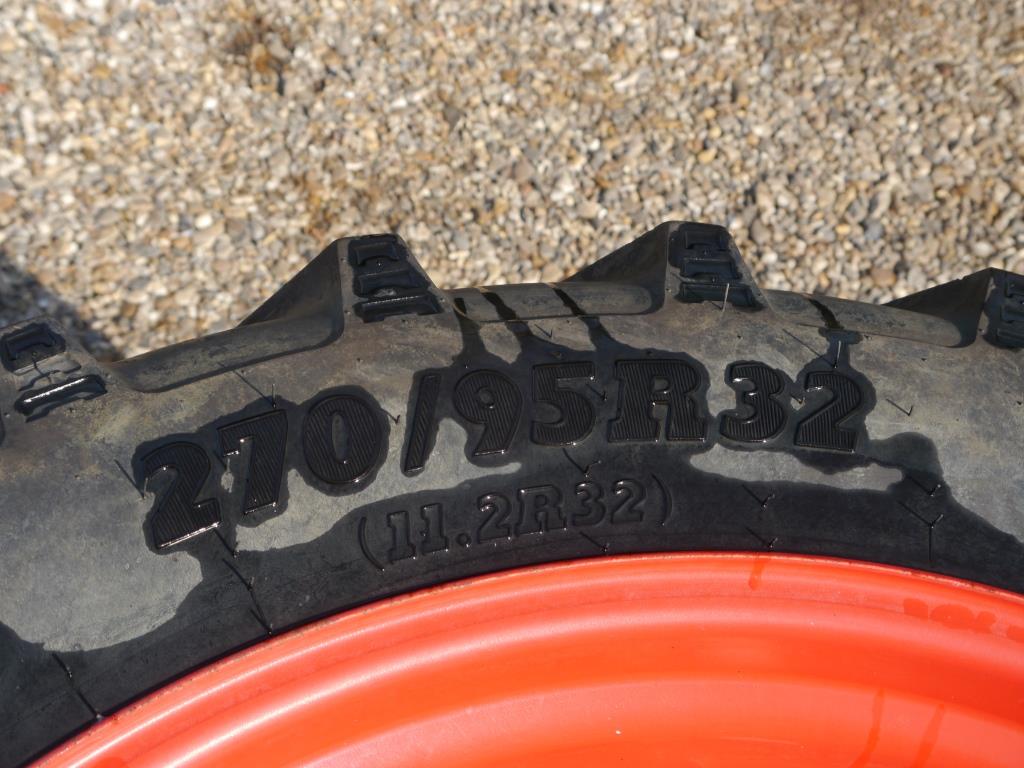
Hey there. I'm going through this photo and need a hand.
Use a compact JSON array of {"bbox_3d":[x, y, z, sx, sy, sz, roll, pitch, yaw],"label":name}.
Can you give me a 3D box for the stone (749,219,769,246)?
[{"bbox_3d":[0.391,-0.239,2.240,0.031,0.025,0.050,21,55,7],"label":"stone"}]

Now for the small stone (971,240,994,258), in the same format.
[{"bbox_3d":[0.754,-0.216,2.276,0.038,0.024,0.036,31,56,13],"label":"small stone"}]

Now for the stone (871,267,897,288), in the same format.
[{"bbox_3d":[0.580,-0.166,2.216,0.041,0.026,0.040,27,56,11],"label":"stone"}]

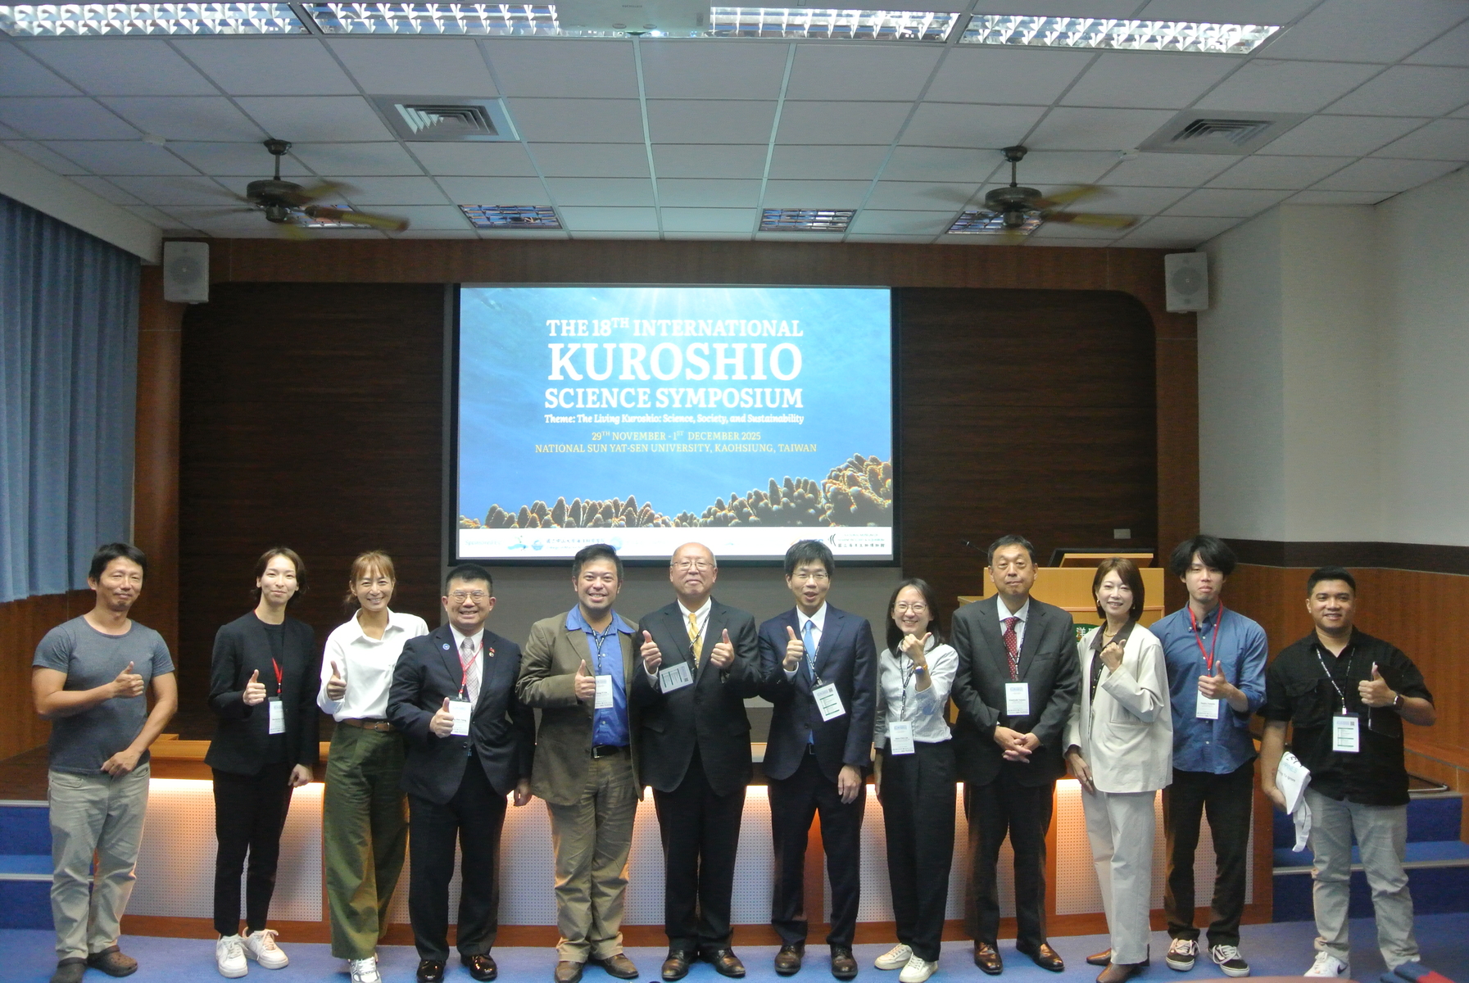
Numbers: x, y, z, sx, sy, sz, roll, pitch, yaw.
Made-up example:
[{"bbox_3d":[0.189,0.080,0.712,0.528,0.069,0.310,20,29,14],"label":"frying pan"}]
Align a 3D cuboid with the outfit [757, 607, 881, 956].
[{"bbox_3d":[0.335,1.135,4.488,0.480,1.400,0.360,0,-1,5],"label":"outfit"}]

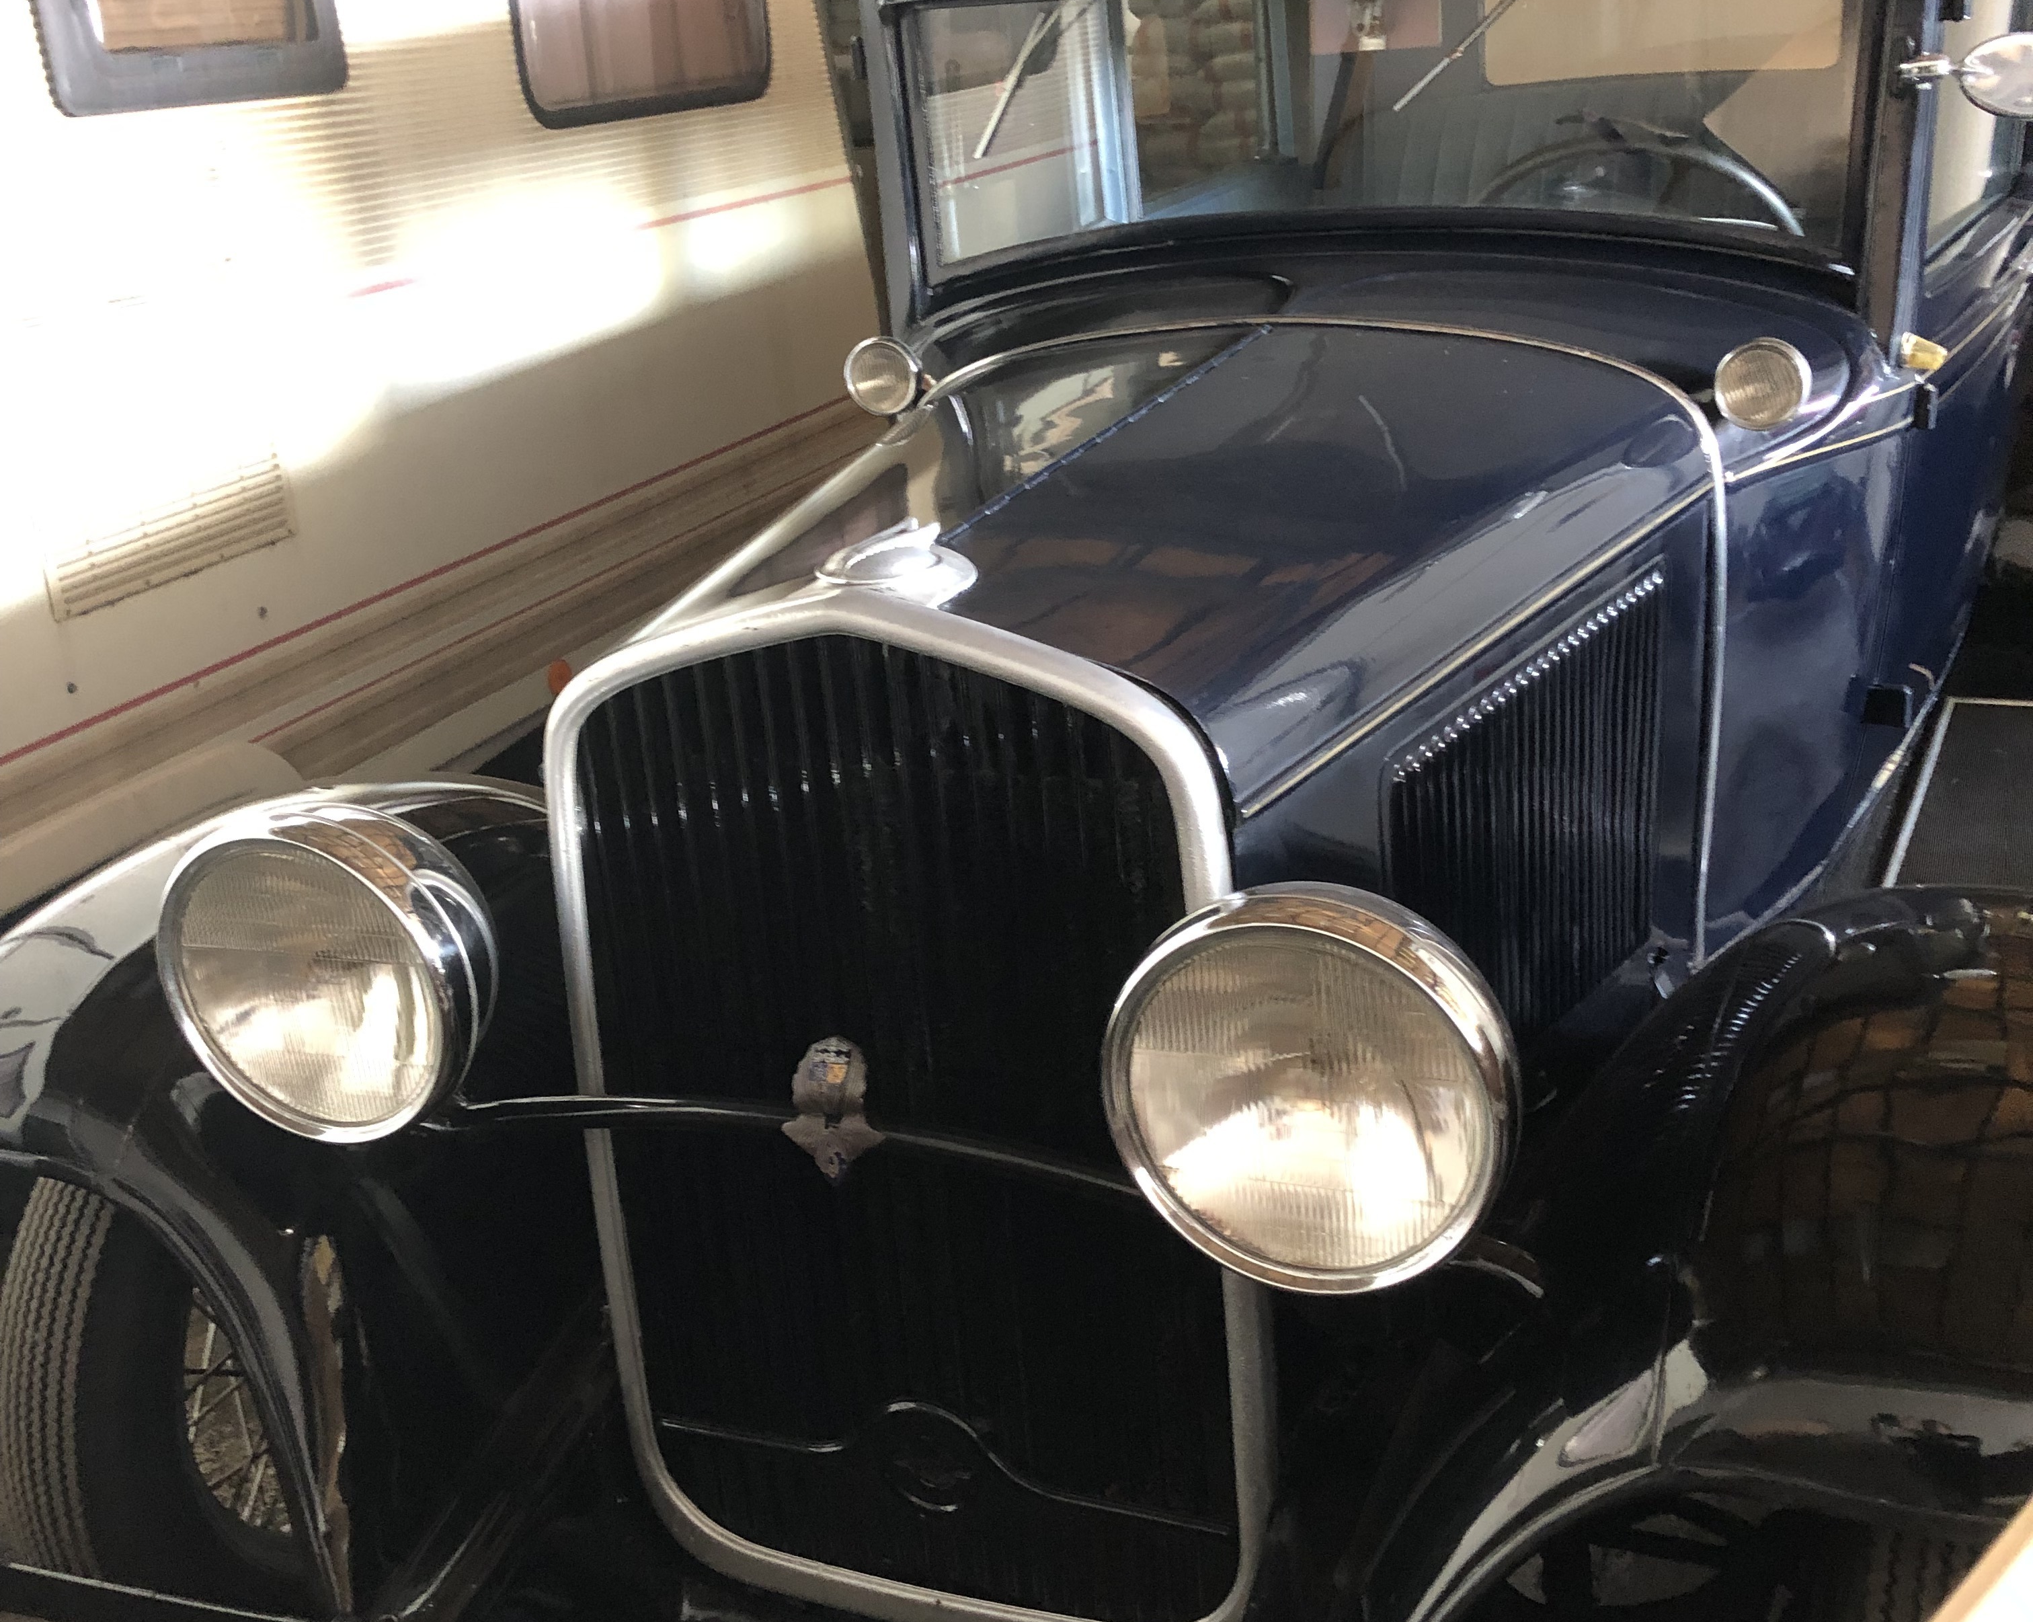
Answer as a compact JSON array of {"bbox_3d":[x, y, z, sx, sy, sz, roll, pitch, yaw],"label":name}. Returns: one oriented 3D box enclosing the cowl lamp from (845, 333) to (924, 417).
[{"bbox_3d":[-0.155,-0.544,2.739,0.094,0.094,0.095,4,21,20],"label":"cowl lamp"}]

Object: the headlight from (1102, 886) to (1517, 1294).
[{"bbox_3d":[0.186,0.148,1.309,0.237,0.237,0.170,4,21,20],"label":"headlight"}]

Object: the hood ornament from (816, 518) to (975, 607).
[{"bbox_3d":[-0.083,-0.173,1.556,0.113,0.045,0.112,4,22,21],"label":"hood ornament"}]

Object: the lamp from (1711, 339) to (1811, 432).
[{"bbox_3d":[0.810,-0.469,2.388,0.094,0.094,0.095,4,21,20],"label":"lamp"}]

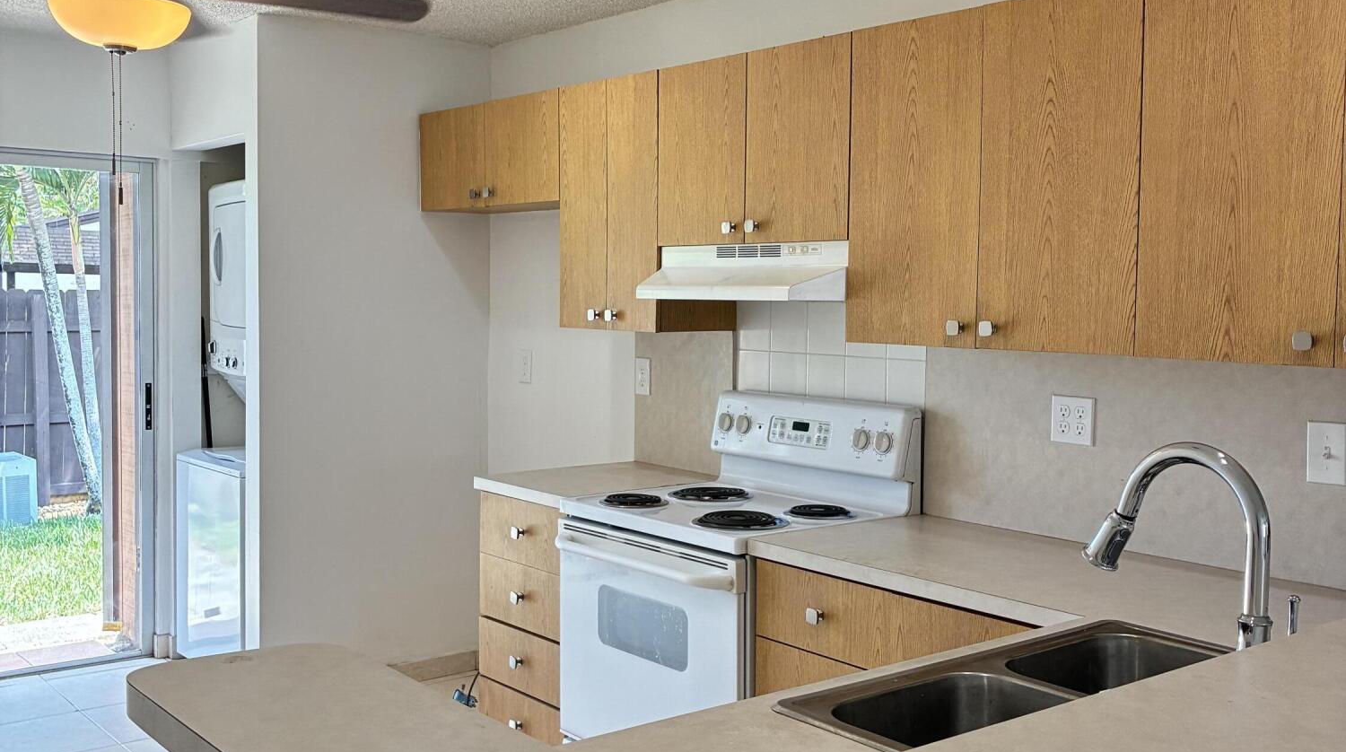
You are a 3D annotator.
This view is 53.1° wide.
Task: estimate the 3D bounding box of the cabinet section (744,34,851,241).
[{"bbox_3d":[0.434,-0.604,3.557,0.305,0.508,0.383,-3,5,-39],"label":"cabinet section"}]

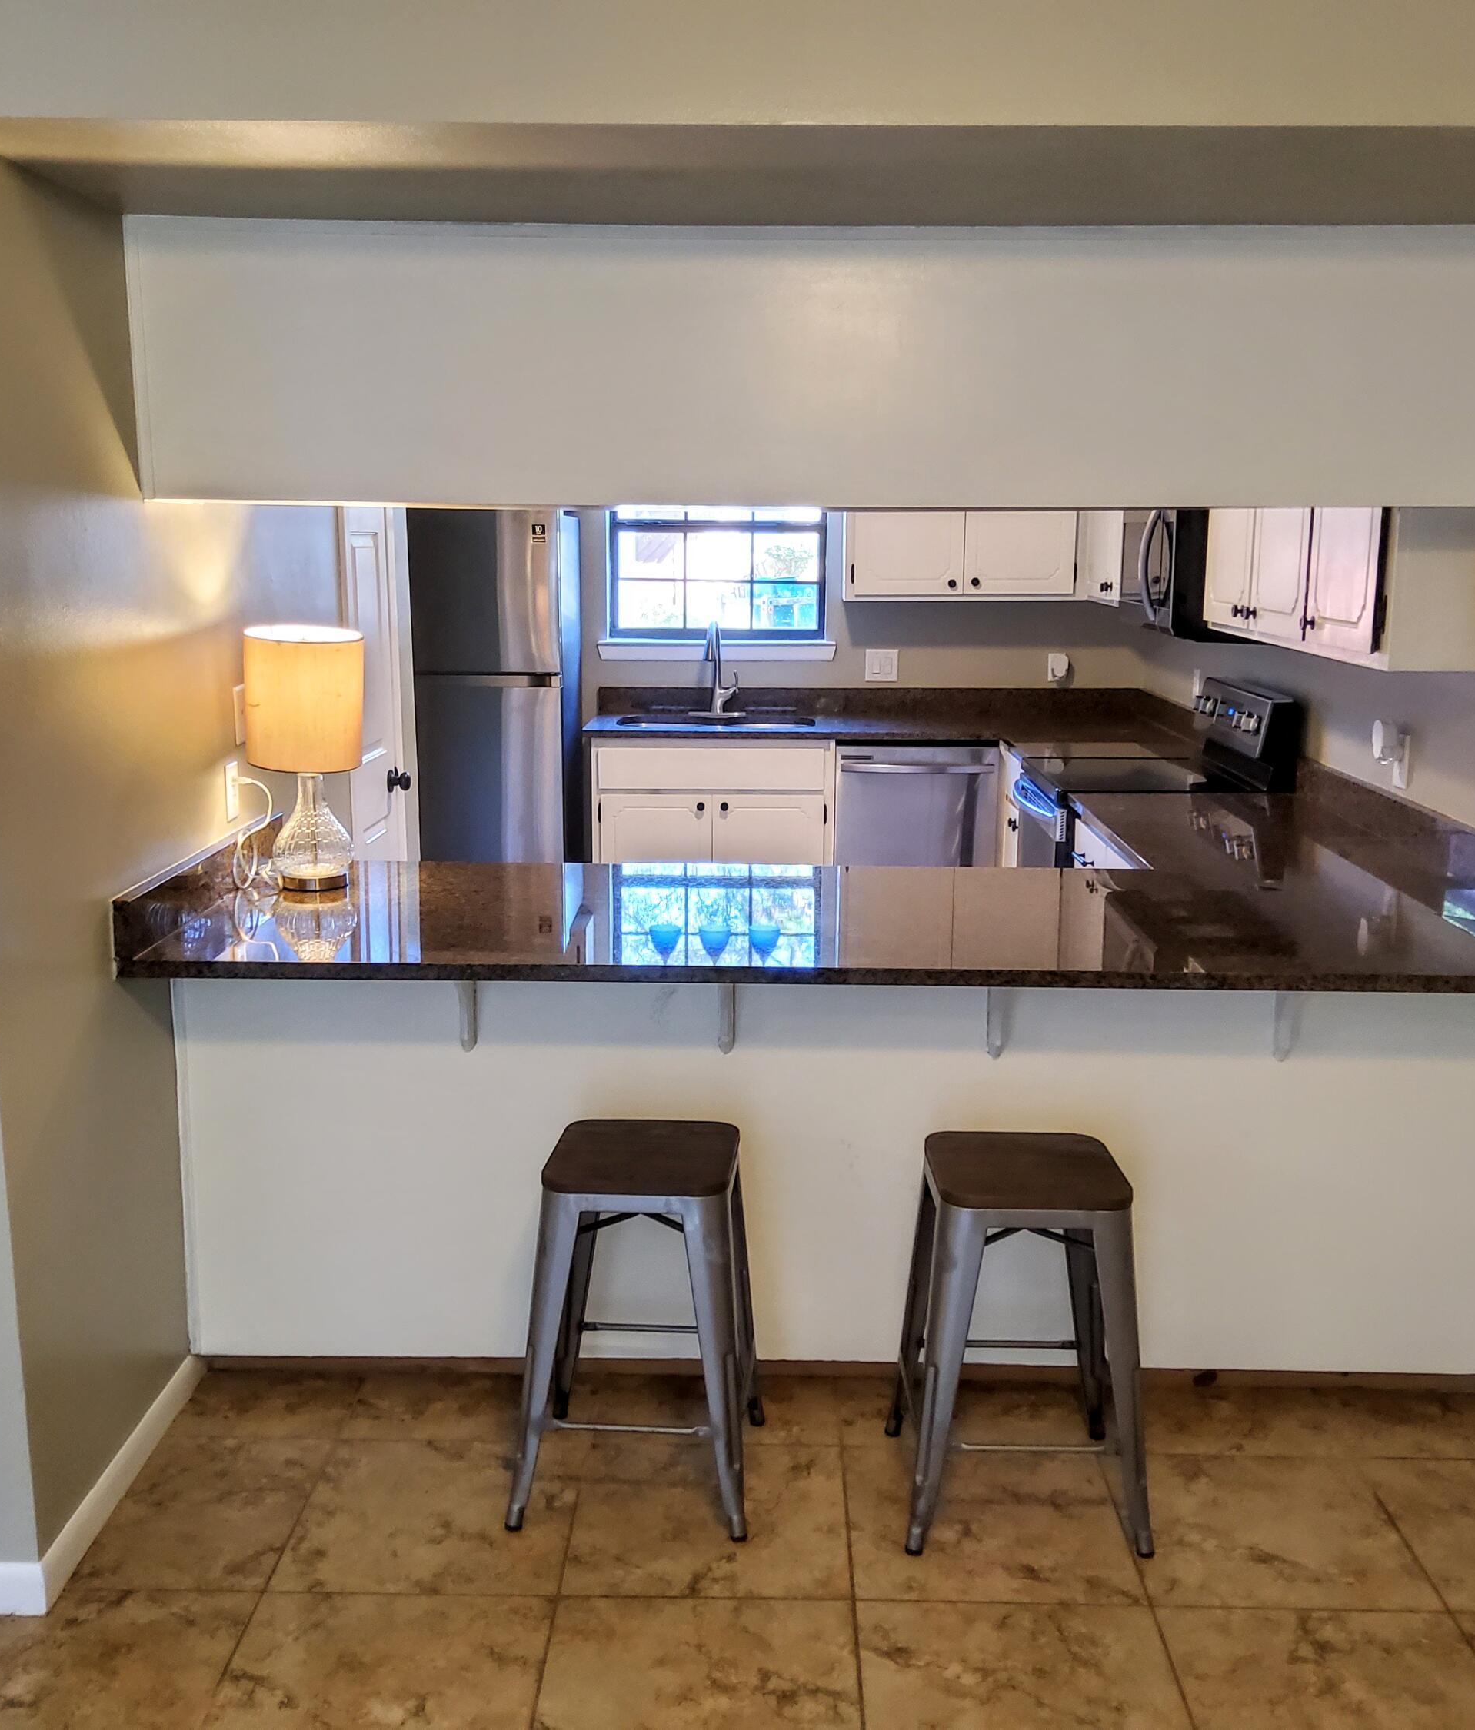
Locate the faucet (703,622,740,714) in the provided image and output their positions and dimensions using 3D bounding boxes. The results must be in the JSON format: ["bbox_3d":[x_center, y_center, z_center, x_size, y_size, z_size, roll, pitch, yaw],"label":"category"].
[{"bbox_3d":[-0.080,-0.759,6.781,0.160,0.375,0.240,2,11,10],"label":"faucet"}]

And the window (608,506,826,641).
[{"bbox_3d":[-0.074,-1.358,6.927,0.880,0.920,0.100,1,11,1],"label":"window"}]

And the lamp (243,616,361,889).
[{"bbox_3d":[-0.883,-0.210,3.564,0.236,0.528,0.236,1,12,1],"label":"lamp"}]

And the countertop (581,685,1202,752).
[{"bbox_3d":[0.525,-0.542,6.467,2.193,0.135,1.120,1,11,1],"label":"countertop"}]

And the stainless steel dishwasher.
[{"bbox_3d":[0.679,-0.085,6.781,0.605,0.860,0.610,1,11,1],"label":"stainless steel dishwasher"}]

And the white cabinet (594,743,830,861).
[{"bbox_3d":[-0.081,-0.098,6.811,0.910,0.880,0.610,1,11,1],"label":"white cabinet"}]

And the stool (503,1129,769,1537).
[{"bbox_3d":[-0.163,0.793,3.030,0.405,0.612,0.405,1,12,5],"label":"stool"}]

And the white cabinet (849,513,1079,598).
[{"bbox_3d":[0.859,-1.407,6.703,0.890,0.760,0.320,1,11,1],"label":"white cabinet"}]

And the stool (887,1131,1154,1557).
[{"bbox_3d":[0.484,0.807,2.985,0.405,0.612,0.405,1,12,1],"label":"stool"}]

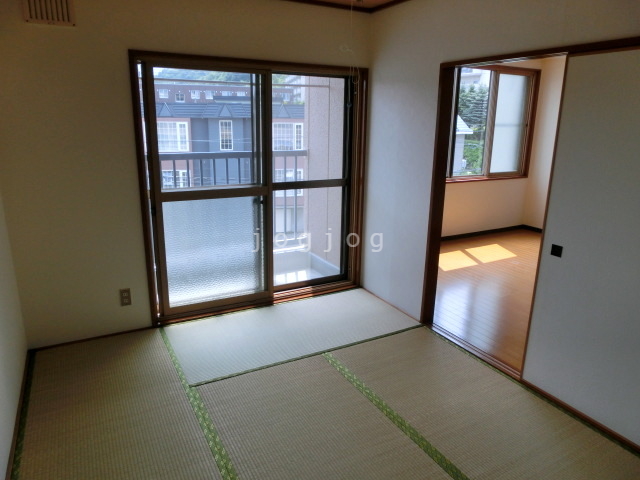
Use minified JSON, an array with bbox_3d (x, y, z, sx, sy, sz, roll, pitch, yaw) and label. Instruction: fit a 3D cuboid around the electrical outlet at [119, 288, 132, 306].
[{"bbox_3d":[-1.385,0.412,3.164,0.070,0.120,0.010,-8,17,-27],"label":"electrical outlet"}]

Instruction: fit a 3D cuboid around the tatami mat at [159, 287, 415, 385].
[{"bbox_3d":[-0.196,0.679,3.378,1.755,0.045,0.874,-8,17,-27],"label":"tatami mat"}]

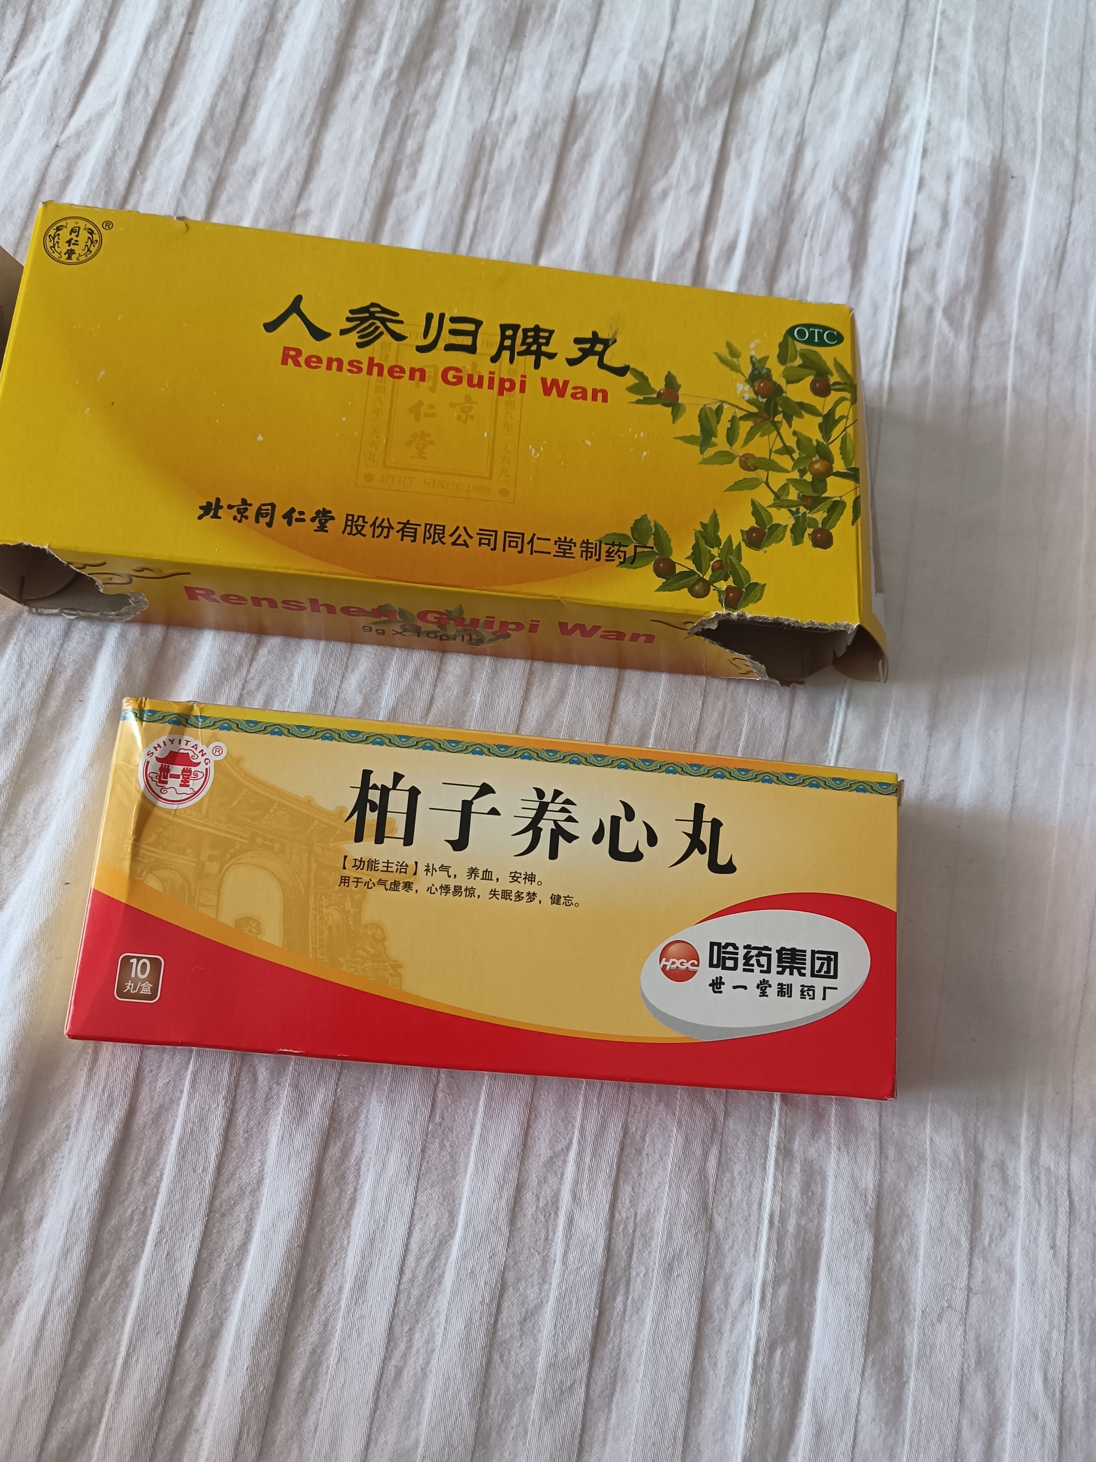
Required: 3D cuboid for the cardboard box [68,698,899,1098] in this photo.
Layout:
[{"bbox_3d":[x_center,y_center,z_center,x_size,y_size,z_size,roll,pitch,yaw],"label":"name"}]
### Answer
[{"bbox_3d":[-0.009,0.035,0.234,0.156,0.028,0.063,6,76,-4],"label":"cardboard box"}]

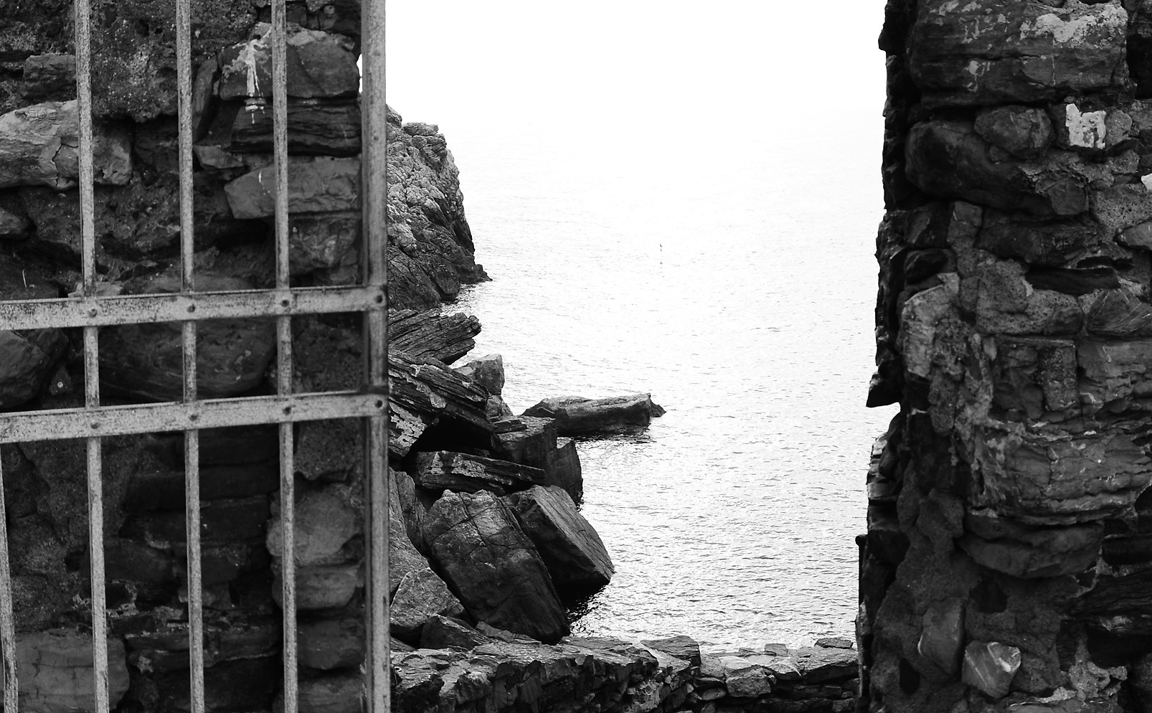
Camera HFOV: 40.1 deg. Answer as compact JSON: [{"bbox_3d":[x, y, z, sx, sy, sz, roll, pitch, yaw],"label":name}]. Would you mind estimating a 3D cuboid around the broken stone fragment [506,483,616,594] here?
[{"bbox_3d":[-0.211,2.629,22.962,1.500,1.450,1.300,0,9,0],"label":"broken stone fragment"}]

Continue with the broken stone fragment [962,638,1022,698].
[{"bbox_3d":[0.698,0.522,2.652,0.090,0.095,0.080,-1,9,-7],"label":"broken stone fragment"}]

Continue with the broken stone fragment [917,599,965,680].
[{"bbox_3d":[0.614,0.477,2.665,0.075,0.125,0.070,-1,9,-7],"label":"broken stone fragment"}]

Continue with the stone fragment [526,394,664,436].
[{"bbox_3d":[0.403,1.321,35.913,3.150,0.800,1.400,0,9,0],"label":"stone fragment"}]

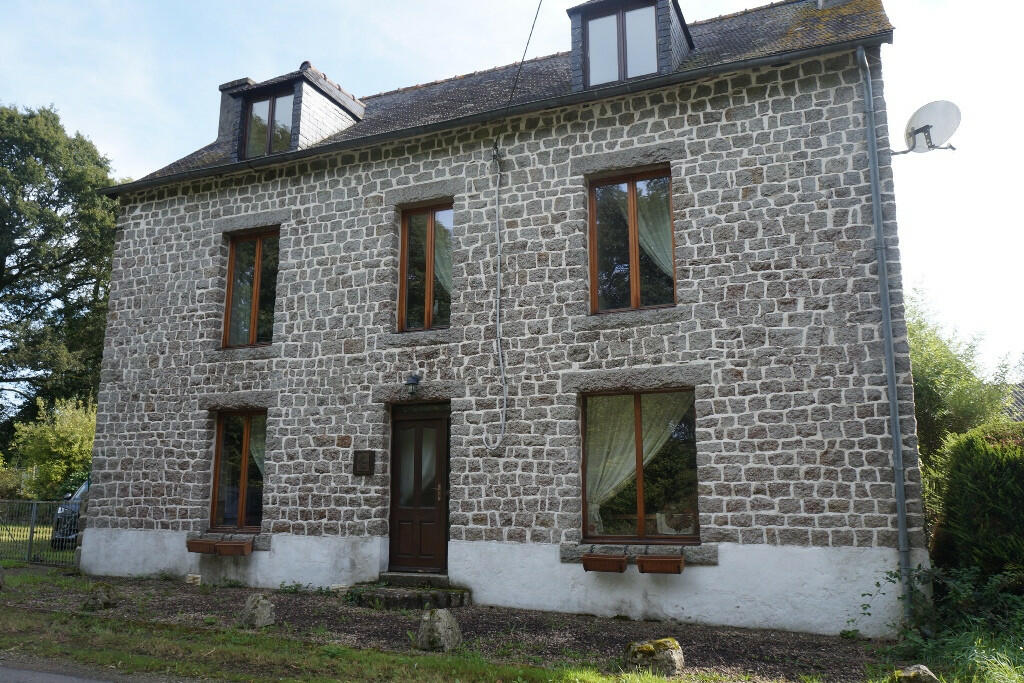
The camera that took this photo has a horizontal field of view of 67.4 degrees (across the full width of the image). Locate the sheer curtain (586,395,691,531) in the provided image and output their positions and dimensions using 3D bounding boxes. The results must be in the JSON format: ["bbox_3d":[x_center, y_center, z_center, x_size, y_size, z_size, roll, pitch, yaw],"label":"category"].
[{"bbox_3d":[1.650,1.576,9.949,1.430,1.850,0.090,-4,-12,22],"label":"sheer curtain"}]

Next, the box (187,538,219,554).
[{"bbox_3d":[-4.686,3.143,11.740,0.570,0.165,0.180,-4,-12,22],"label":"box"}]

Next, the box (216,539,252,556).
[{"bbox_3d":[-4.167,3.122,11.530,0.570,0.165,0.180,-4,-12,22],"label":"box"}]

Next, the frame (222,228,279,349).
[{"bbox_3d":[-4.169,-0.863,12.574,1.200,1.900,0.100,-4,-12,22],"label":"frame"}]

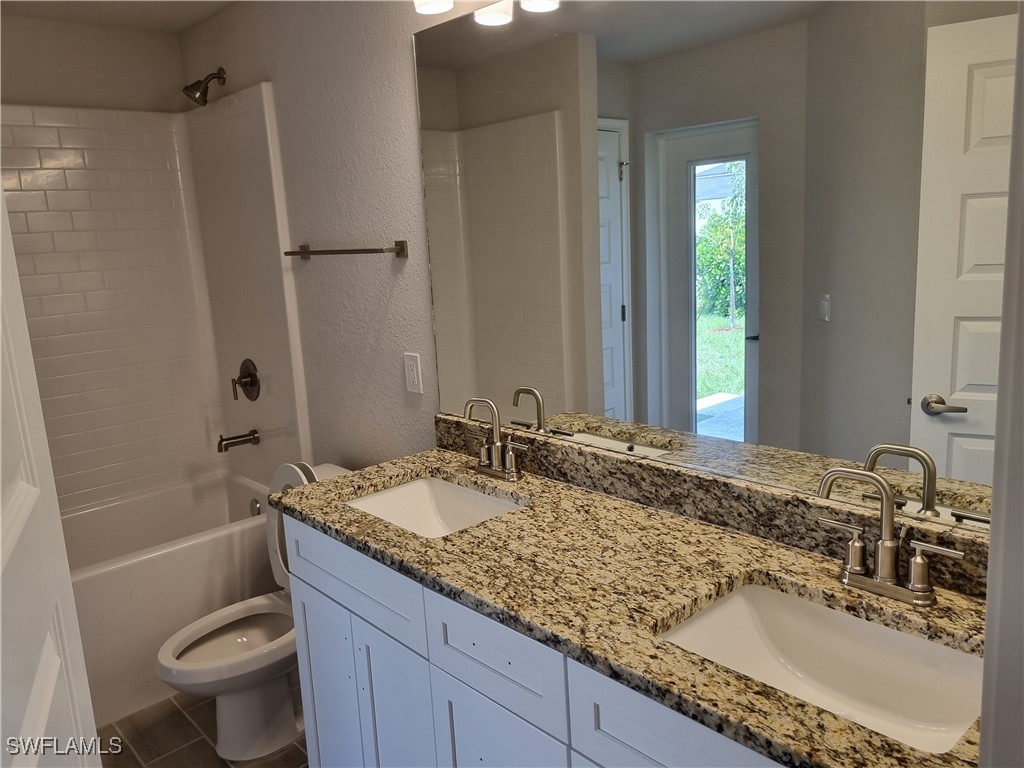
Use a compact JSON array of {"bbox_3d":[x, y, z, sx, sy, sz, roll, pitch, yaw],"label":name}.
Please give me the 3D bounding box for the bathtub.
[{"bbox_3d":[-1.567,0.825,2.847,1.507,0.535,0.753,-13,15,-41],"label":"bathtub"}]

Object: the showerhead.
[{"bbox_3d":[-1.183,-1.142,2.953,0.156,0.151,0.096,-13,15,-41],"label":"showerhead"}]

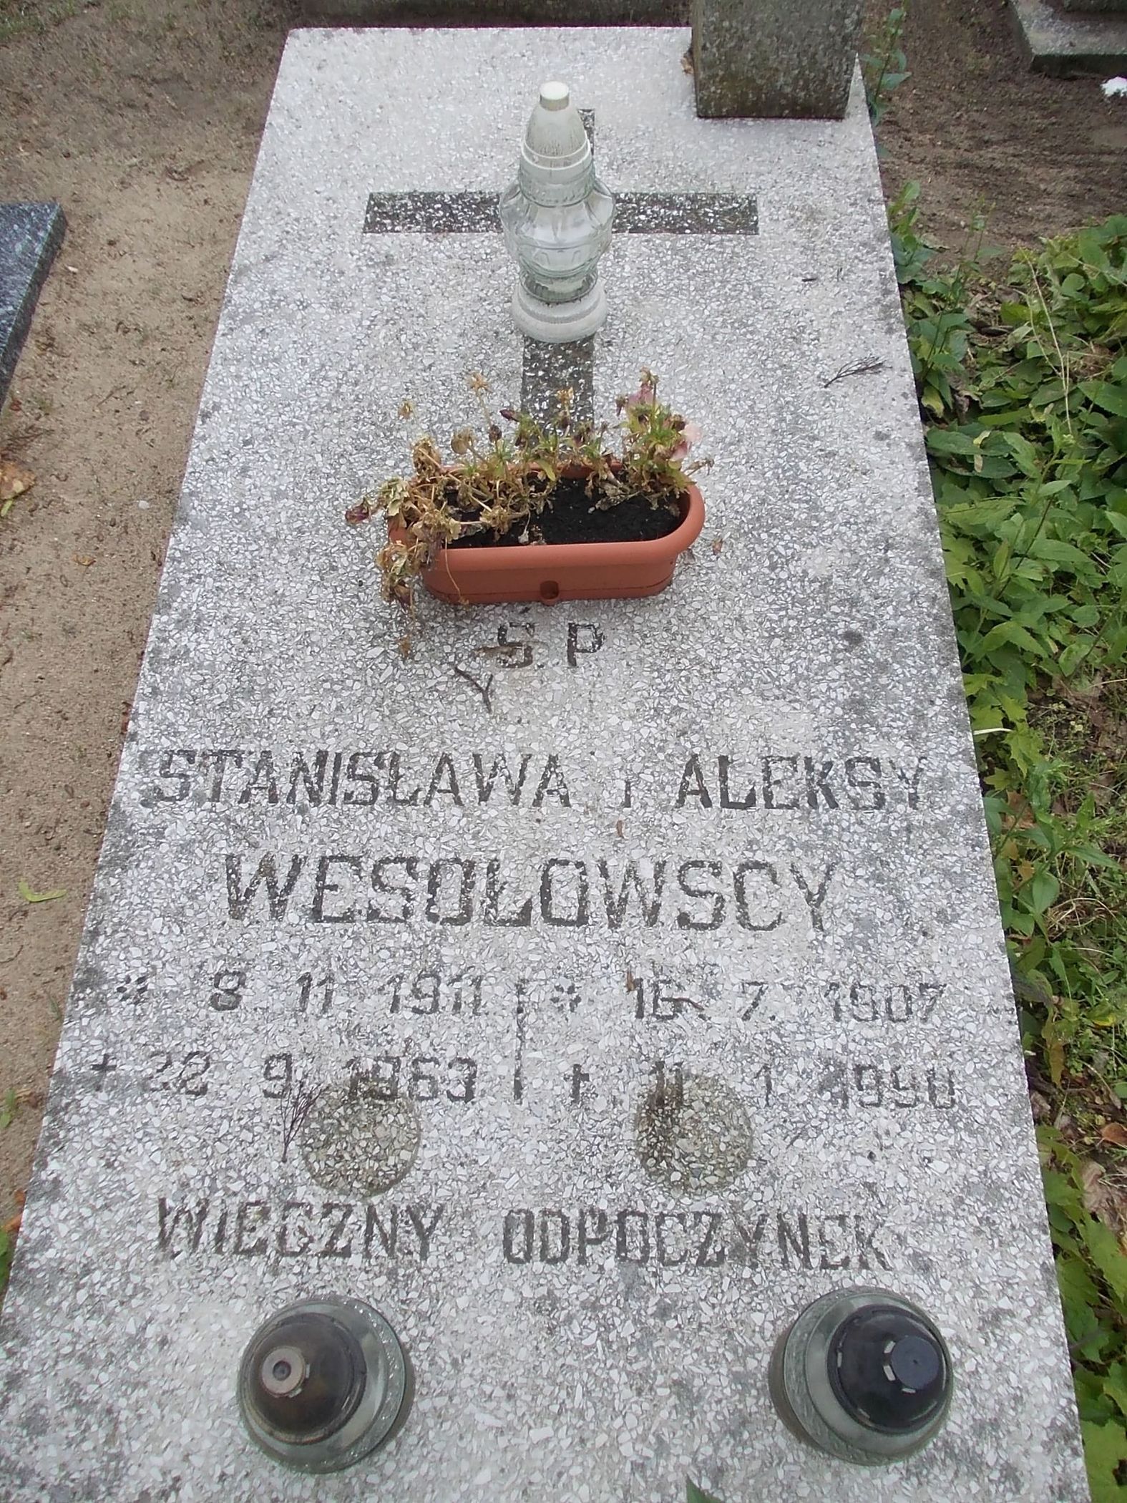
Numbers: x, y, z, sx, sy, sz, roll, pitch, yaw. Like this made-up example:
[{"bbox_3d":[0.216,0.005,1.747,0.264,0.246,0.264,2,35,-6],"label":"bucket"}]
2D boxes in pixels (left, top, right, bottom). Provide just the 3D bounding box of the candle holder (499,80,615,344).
[{"bbox_3d":[-0.007,-0.605,1.358,0.129,0.276,0.129,1,61,1],"label":"candle holder"}]

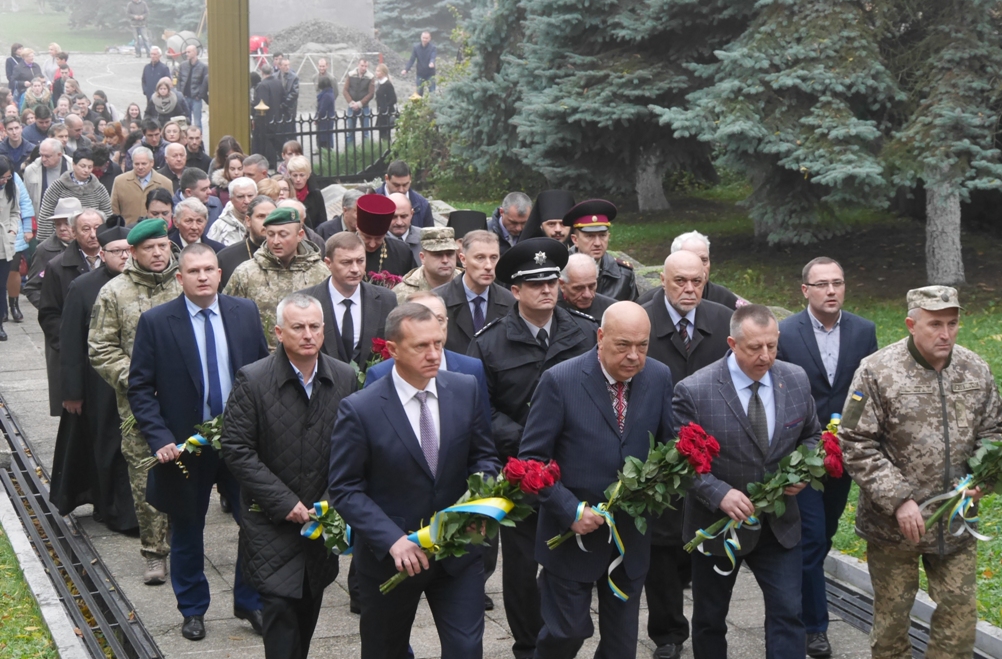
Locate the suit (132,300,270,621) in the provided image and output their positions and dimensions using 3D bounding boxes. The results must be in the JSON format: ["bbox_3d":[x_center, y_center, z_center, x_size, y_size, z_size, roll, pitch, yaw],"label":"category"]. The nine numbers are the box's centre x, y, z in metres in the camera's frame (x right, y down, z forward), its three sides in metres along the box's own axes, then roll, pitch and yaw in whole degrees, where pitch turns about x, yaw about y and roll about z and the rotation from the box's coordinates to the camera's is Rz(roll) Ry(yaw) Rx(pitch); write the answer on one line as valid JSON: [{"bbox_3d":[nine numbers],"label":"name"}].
[{"bbox_3d":[-1.378,0.578,9.820,0.640,1.480,0.420,-2,8,-16],"label":"suit"}]

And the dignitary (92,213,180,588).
[{"bbox_3d":[-1.714,0.356,10.468,0.570,1.800,0.420,-3,8,-19],"label":"dignitary"}]

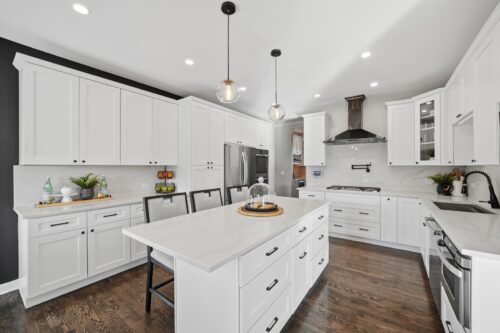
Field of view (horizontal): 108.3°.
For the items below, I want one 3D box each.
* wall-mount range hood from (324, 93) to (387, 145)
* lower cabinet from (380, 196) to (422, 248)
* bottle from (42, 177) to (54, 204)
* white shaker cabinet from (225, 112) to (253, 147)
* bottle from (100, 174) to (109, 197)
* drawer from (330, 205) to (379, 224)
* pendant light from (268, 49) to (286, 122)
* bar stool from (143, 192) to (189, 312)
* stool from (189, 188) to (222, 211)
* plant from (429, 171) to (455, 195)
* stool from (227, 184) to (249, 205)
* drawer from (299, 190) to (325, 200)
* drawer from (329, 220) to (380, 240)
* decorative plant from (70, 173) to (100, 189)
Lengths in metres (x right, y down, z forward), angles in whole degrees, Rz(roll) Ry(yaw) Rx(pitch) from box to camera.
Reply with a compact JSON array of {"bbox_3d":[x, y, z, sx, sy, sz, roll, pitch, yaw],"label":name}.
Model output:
[{"bbox_3d":[2.088,-0.930,3.627,0.980,0.980,0.500,0,0,33],"label":"wall-mount range hood"},{"bbox_3d":[2.645,0.905,3.240,0.530,0.810,0.600,0,0,33],"label":"lower cabinet"},{"bbox_3d":[-2.440,0.298,2.190,0.080,0.310,0.080,0,0,39],"label":"bottle"},{"bbox_3d":[-0.465,-0.800,4.340,0.610,0.640,0.930,0,0,39],"label":"white shaker cabinet"},{"bbox_3d":[-2.130,0.292,2.645,0.080,0.310,0.080,0,0,39],"label":"bottle"},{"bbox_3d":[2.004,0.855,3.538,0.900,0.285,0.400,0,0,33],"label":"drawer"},{"bbox_3d":[0.329,-0.970,2.200,0.205,0.870,0.205,0,0,0],"label":"pendant light"},{"bbox_3d":[-0.690,0.845,1.791,0.530,1.070,0.470,0,0,37],"label":"bar stool"},{"bbox_3d":[-0.364,0.845,2.195,0.530,1.070,0.480,0,0,37],"label":"stool"},{"bbox_3d":[3.180,0.285,3.000,0.300,0.370,0.300,0,0,33],"label":"plant"},{"bbox_3d":[0.040,0.865,2.700,0.540,1.060,0.480,0,0,39],"label":"stool"},{"bbox_3d":[1.384,0.610,3.918,0.460,0.180,0.400,0,0,33],"label":"drawer"},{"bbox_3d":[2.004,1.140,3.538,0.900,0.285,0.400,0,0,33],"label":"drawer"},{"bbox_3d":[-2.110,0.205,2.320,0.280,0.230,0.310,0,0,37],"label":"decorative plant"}]

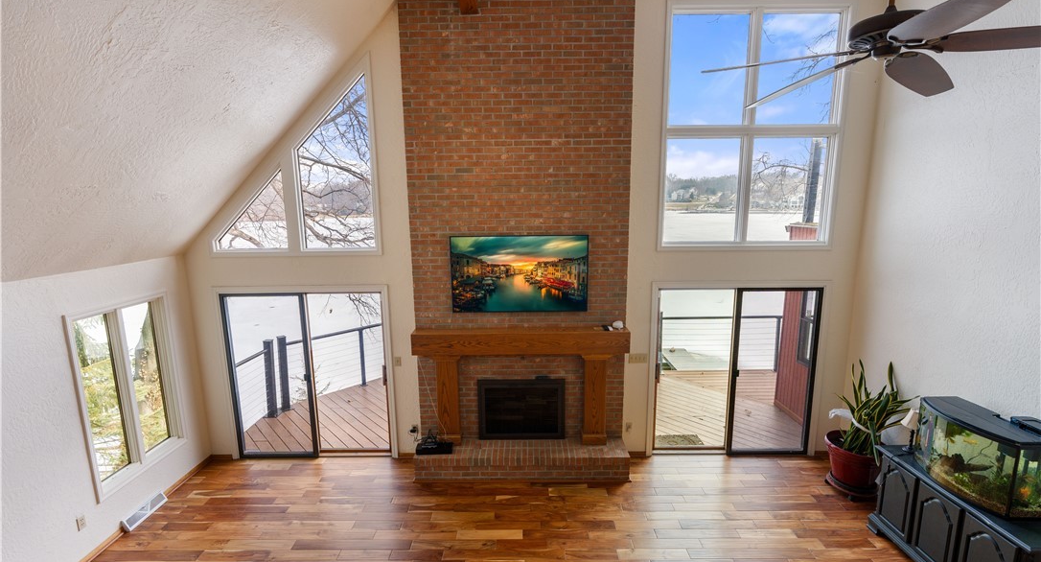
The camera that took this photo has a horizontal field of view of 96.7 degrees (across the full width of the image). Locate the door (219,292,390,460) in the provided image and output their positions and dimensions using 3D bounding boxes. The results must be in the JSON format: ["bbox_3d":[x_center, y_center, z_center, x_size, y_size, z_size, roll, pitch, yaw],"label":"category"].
[{"bbox_3d":[-2.458,1.115,5.392,1.830,2.010,0.110,-1,10,1],"label":"door"}]

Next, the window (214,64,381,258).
[{"bbox_3d":[-2.491,-1.302,4.962,1.880,2.040,0.110,-1,10,1],"label":"window"}]

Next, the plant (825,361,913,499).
[{"bbox_3d":[3.442,1.493,4.689,0.620,1.390,0.600,-1,10,1],"label":"plant"}]

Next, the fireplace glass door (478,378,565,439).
[{"bbox_3d":[0.021,1.451,5.269,0.974,0.733,0.060,-1,10,0],"label":"fireplace glass door"}]

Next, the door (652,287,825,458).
[{"bbox_3d":[2.458,1.067,5.331,1.815,2.015,0.110,-1,10,1],"label":"door"}]

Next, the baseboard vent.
[{"bbox_3d":[-3.666,2.247,4.542,0.095,0.115,0.470,-1,10,1],"label":"baseboard vent"}]

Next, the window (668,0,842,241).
[{"bbox_3d":[2.430,-1.574,4.862,1.830,2.460,0.110,-1,10,1],"label":"window"}]

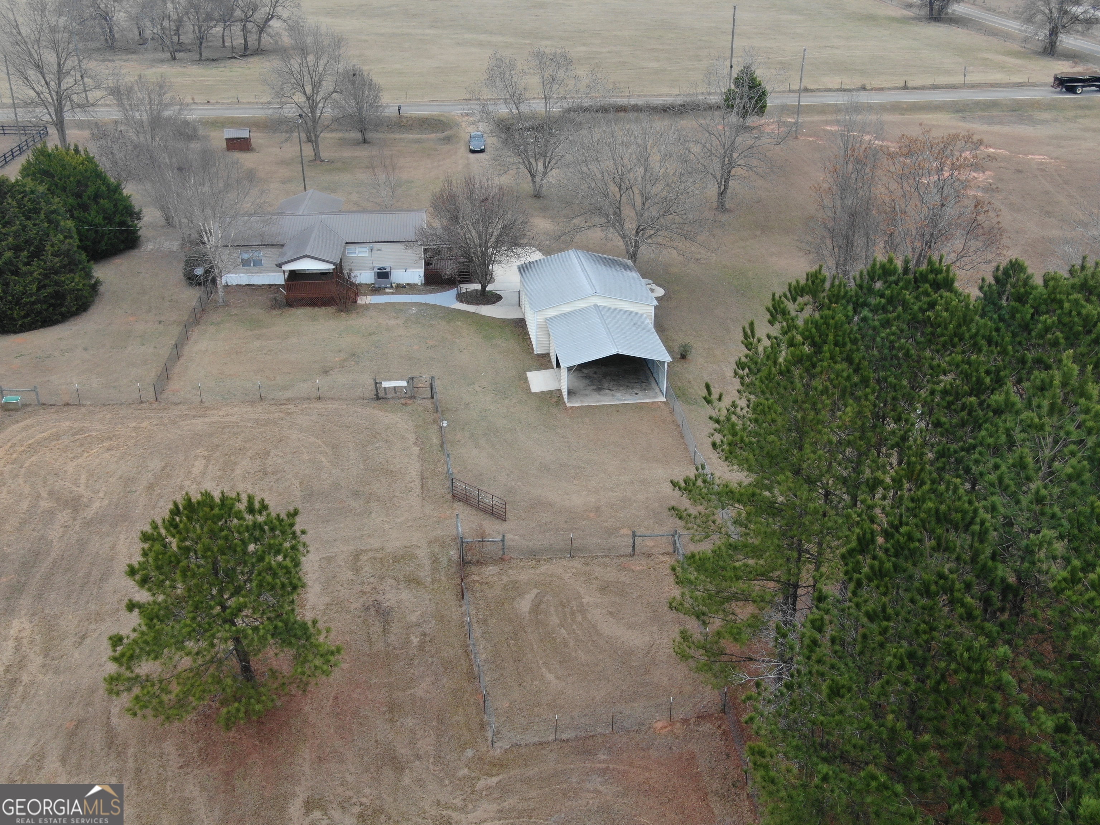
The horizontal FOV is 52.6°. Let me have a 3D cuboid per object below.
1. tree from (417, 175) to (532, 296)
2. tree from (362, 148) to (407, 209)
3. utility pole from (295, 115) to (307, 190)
[{"bbox_3d":[-5.551,-12.879,81.723,8.402,8.952,7.981,0,26,0],"label":"tree"},{"bbox_3d":[-15.305,-21.540,103.145,4.086,5.832,3.882,0,26,0],"label":"tree"},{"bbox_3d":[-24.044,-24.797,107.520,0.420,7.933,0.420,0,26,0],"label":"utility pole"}]

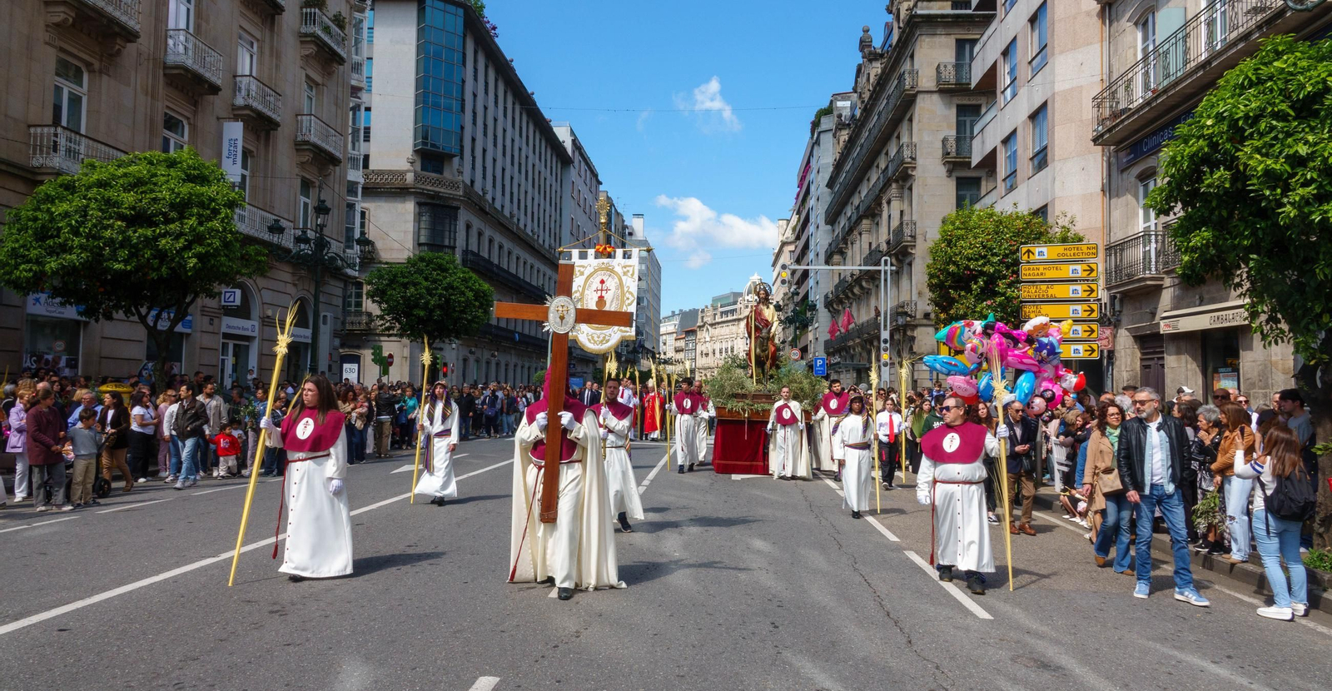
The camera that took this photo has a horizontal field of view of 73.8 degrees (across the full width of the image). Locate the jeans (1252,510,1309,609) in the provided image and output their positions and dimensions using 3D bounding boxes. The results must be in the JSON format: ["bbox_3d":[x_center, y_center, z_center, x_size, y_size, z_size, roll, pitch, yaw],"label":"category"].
[{"bbox_3d":[5.054,1.762,7.300,0.400,0.850,0.360,2,-3,-25],"label":"jeans"}]

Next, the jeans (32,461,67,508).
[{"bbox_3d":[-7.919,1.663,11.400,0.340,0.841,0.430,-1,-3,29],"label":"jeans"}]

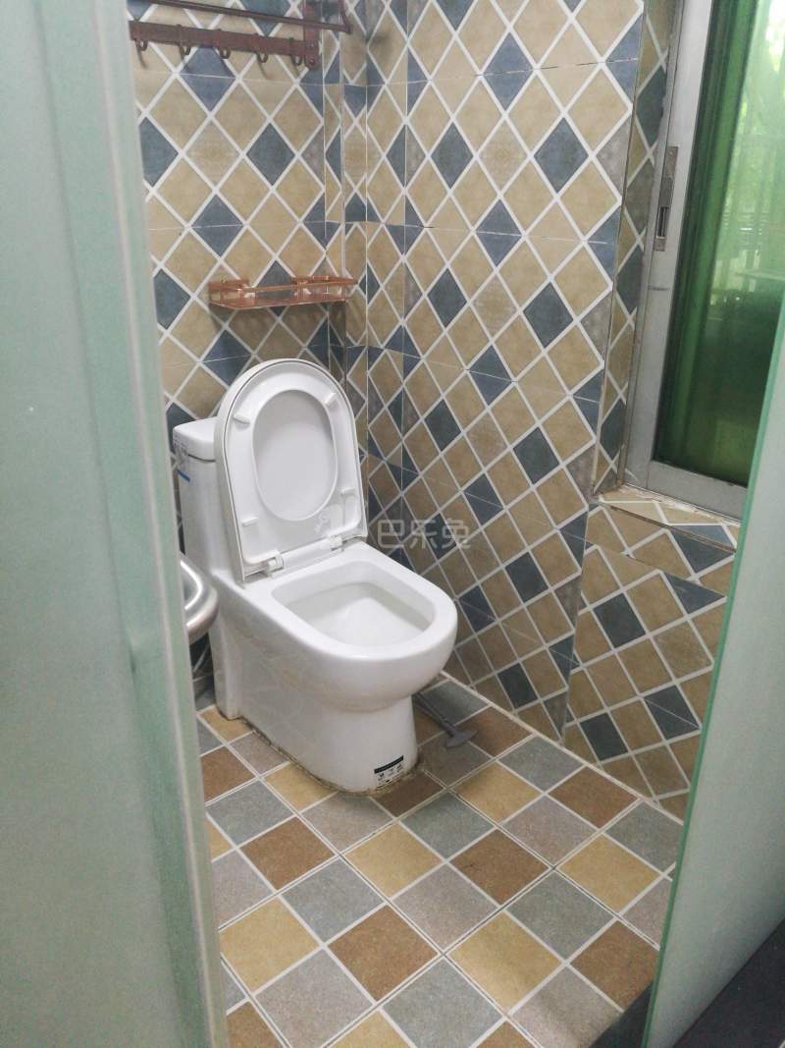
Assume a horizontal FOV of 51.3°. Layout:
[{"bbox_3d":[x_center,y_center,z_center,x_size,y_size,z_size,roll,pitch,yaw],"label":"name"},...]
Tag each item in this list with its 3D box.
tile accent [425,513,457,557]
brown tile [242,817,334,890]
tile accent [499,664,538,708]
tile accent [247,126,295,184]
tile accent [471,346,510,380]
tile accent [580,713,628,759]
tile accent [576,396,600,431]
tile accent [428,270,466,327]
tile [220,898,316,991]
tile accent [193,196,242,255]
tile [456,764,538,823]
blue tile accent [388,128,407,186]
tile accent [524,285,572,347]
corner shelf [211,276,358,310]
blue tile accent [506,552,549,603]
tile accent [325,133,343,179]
[{"bbox_3d":[0.118,0.035,2.119,0.010,0.130,0.130,-18,30,-37],"label":"tile accent"},{"bbox_3d":[-0.211,0.665,1.651,0.135,0.010,0.135,-18,29,-37],"label":"brown tile"},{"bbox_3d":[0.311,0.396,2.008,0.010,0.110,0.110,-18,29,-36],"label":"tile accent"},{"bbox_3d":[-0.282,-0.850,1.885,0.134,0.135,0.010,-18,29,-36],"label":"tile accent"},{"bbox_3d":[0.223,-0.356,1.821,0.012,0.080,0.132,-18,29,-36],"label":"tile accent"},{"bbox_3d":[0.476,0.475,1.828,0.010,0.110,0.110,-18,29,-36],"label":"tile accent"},{"bbox_3d":[0.391,-0.217,1.647,0.010,0.073,0.069,-18,29,-36],"label":"tile accent"},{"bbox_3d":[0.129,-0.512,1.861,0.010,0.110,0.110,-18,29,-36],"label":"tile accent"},{"bbox_3d":[-0.227,0.751,1.463,0.141,0.010,0.141,-18,30,-37],"label":"tile"},{"bbox_3d":[-0.397,-0.676,1.858,0.132,0.132,0.012,-18,29,-36],"label":"tile accent"},{"bbox_3d":[0.231,0.599,1.815,0.141,0.010,0.141,-18,30,-37],"label":"tile"},{"bbox_3d":[0.011,-0.849,1.885,0.010,0.128,0.067,-18,29,-37],"label":"blue tile accent"},{"bbox_3d":[0.320,-0.424,1.667,0.012,0.132,0.132,-18,29,-36],"label":"tile accent"},{"bbox_3d":[-0.258,-0.555,1.949,0.324,0.051,0.147,-18,29,-37],"label":"corner shelf"},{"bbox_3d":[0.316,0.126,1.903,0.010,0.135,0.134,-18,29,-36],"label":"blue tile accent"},{"bbox_3d":[-0.137,-0.876,1.943,0.010,0.128,0.063,-18,29,-37],"label":"tile accent"}]

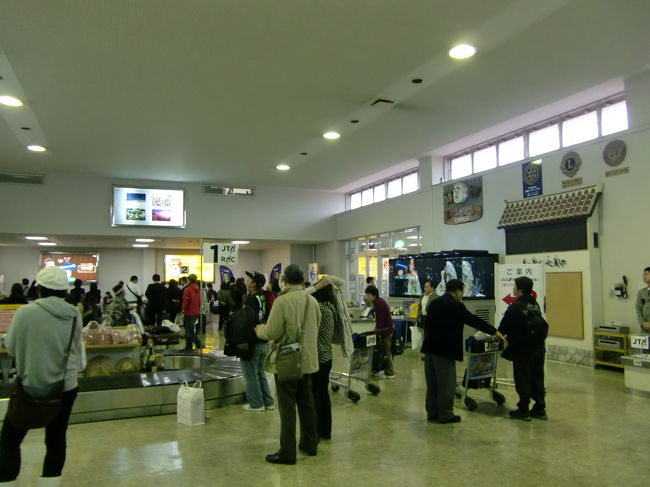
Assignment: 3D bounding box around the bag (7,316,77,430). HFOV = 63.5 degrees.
[{"bbox_3d":[-2.008,0.913,3.750,0.420,0.780,0.240,2,-4,-22],"label":"bag"}]

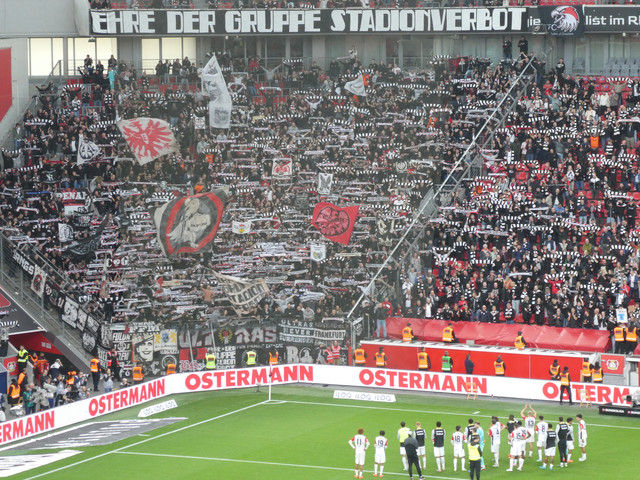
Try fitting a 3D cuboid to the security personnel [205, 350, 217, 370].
[{"bbox_3d":[-5.212,6.198,119.869,0.600,1.800,0.380,-1,6,0],"label":"security personnel"}]

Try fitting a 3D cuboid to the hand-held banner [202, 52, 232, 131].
[{"bbox_3d":[-5.526,-8.005,134.552,1.629,4.017,0.600,-1,6,-9],"label":"hand-held banner"}]

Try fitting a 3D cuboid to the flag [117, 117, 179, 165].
[{"bbox_3d":[-8.990,-5.186,130.083,3.254,2.519,0.600,-1,6,-9],"label":"flag"}]

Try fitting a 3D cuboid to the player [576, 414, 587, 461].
[{"bbox_3d":[10.513,7.923,100.233,0.420,1.860,0.500,1,6,14],"label":"player"}]

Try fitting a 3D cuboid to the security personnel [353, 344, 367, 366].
[{"bbox_3d":[1.979,5.963,121.476,0.600,1.800,0.380,1,6,16],"label":"security personnel"}]

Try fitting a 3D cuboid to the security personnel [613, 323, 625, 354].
[{"bbox_3d":[14.177,4.829,118.435,0.550,1.780,0.450,1,6,12],"label":"security personnel"}]

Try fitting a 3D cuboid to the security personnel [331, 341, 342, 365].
[{"bbox_3d":[0.809,5.863,122.601,0.580,1.800,0.360,-1,6,0],"label":"security personnel"}]

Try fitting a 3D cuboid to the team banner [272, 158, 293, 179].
[{"bbox_3d":[-2.062,-3.894,136.500,1.080,1.130,0.060,-1,6,-7],"label":"team banner"}]

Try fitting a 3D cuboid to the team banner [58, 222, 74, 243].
[{"bbox_3d":[-12.695,-0.376,125.000,0.820,1.000,0.150,-1,5,-6],"label":"team banner"}]

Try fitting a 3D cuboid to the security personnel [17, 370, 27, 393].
[{"bbox_3d":[-13.644,6.789,114.833,0.380,1.800,0.520,-5,7,-35],"label":"security personnel"}]

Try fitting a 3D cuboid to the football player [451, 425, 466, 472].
[{"bbox_3d":[5.477,8.199,98.277,0.600,1.790,0.420,1,6,12],"label":"football player"}]

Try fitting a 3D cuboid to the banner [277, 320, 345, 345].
[{"bbox_3d":[-0.362,4.608,125.022,3.650,1.100,0.080,2,6,27],"label":"banner"}]

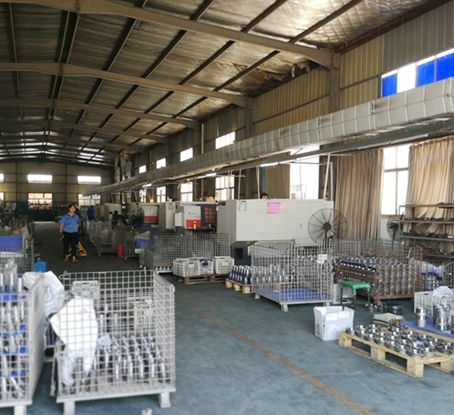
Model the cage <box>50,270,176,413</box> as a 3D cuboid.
[{"bbox_3d":[-0.930,1.021,3.599,0.820,0.870,1.030,0,0,-17],"label":"cage"}]

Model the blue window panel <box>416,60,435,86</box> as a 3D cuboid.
[{"bbox_3d":[4.986,-3.326,10.797,0.050,0.575,0.514,0,0,-25],"label":"blue window panel"}]

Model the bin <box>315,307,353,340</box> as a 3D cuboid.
[{"bbox_3d":[1.175,1.290,4.800,0.410,0.300,0.290,0,0,-21],"label":"bin"}]

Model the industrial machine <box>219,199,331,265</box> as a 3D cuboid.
[{"bbox_3d":[1.187,0.661,10.986,2.750,1.654,1.350,0,0,-25],"label":"industrial machine"}]

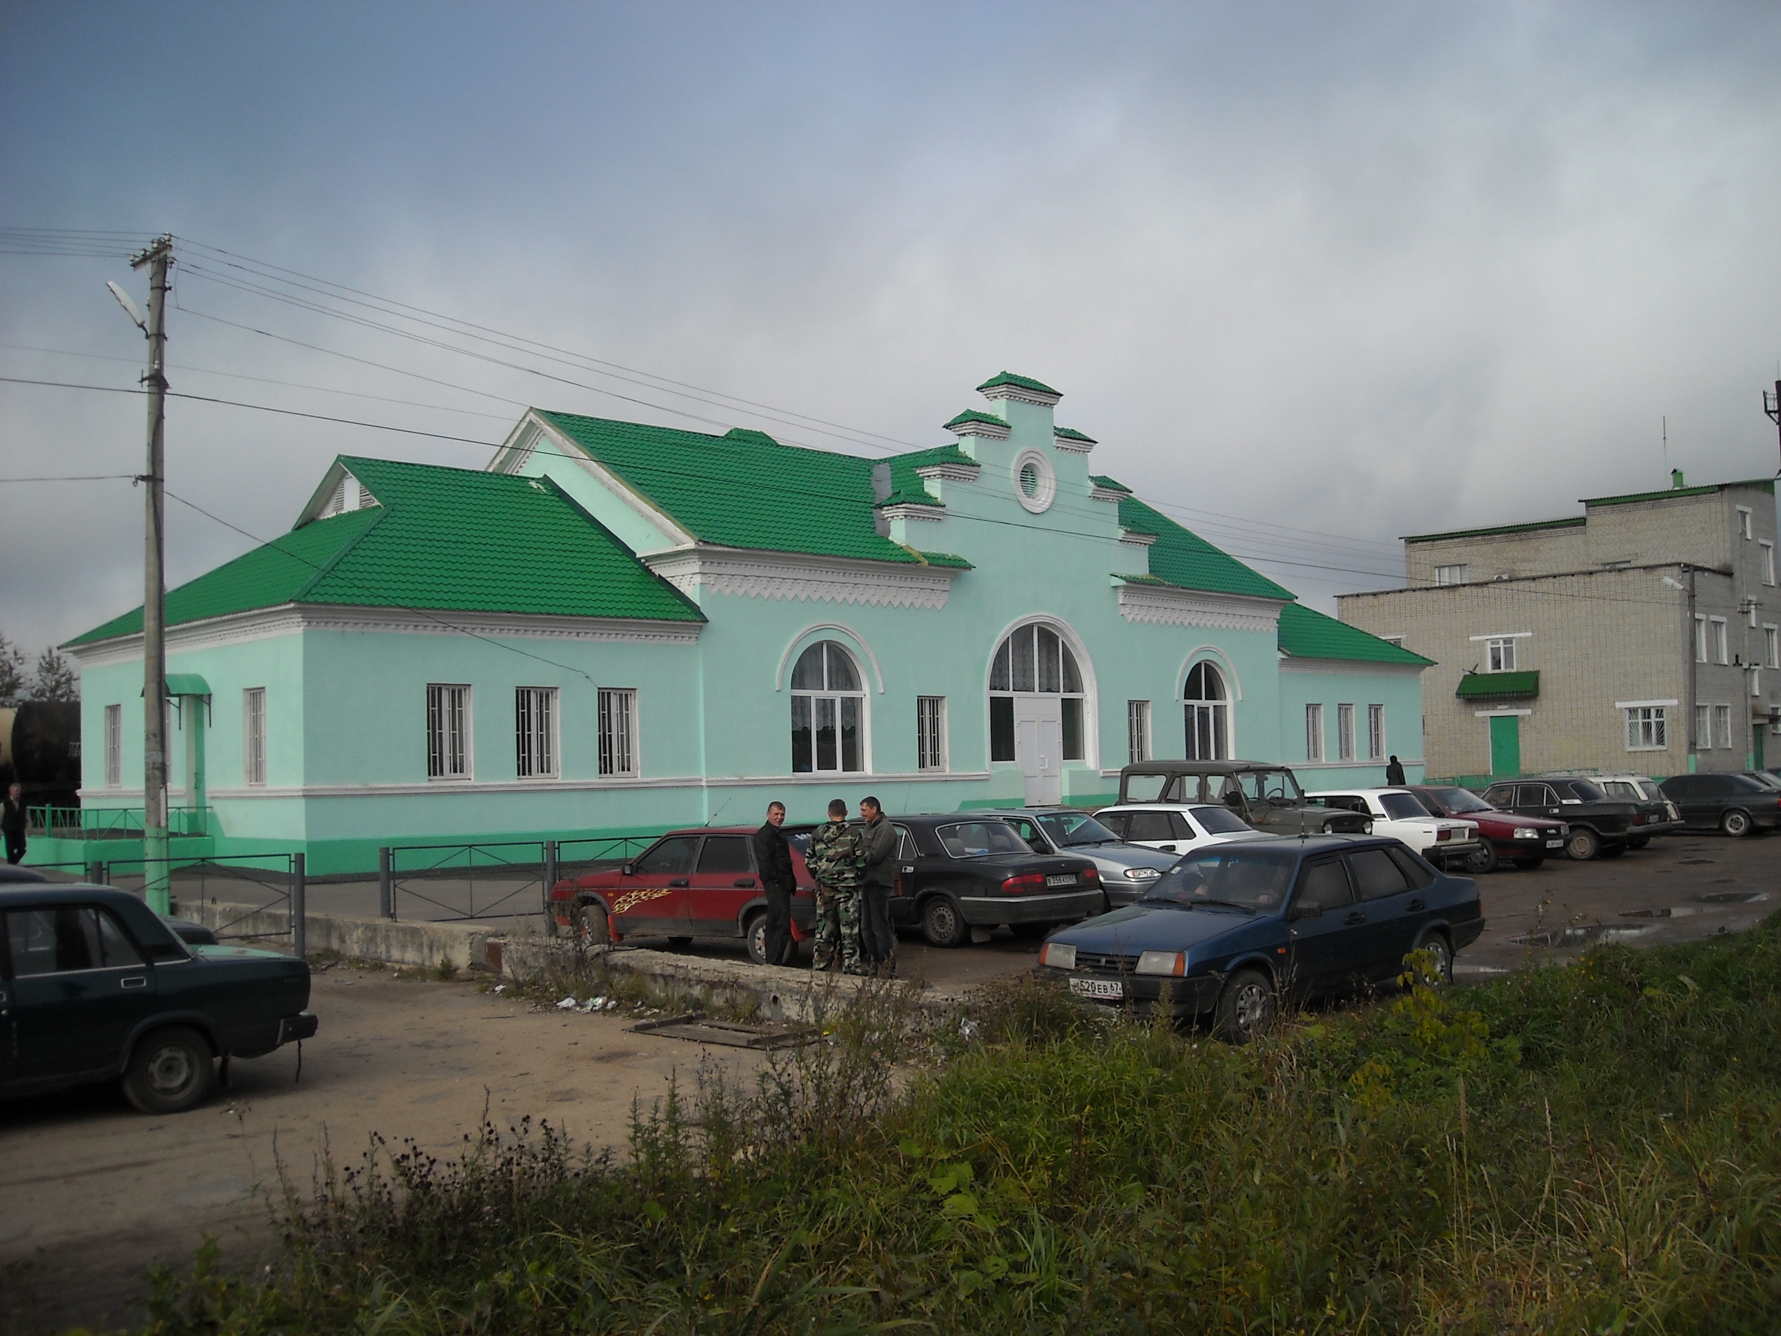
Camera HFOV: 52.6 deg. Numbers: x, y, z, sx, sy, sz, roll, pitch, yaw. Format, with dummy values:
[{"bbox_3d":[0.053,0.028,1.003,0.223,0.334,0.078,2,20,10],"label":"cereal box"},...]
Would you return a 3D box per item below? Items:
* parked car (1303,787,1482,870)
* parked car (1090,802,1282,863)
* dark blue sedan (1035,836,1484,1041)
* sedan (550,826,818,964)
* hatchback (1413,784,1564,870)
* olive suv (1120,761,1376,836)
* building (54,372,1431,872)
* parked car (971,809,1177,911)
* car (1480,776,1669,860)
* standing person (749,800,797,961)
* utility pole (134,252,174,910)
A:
[{"bbox_3d":[7.570,2.730,29.750,4.130,1.440,1.620,-5,-5,43],"label":"parked car"},{"bbox_3d":[3.730,2.700,26.800,4.200,1.400,1.650,-4,-5,41],"label":"parked car"},{"bbox_3d":[3.114,2.082,14.773,4.200,1.400,1.650,0,-3,-41],"label":"dark blue sedan"},{"bbox_3d":[-1.840,2.370,19.500,4.010,1.400,1.650,-4,-4,35],"label":"sedan"},{"bbox_3d":[9.280,2.760,31.200,1.800,1.420,4.700,2,-5,-41],"label":"hatchback"},{"bbox_3d":[5.620,2.470,28.700,1.850,2.000,4.000,2,-5,-42],"label":"olive suv"},{"bbox_3d":[-0.465,-1.334,51.488,40.700,12.100,13.000,2,-5,-43],"label":"building"},{"bbox_3d":[2.090,2.520,23.500,4.150,1.400,1.650,-5,-5,43],"label":"parked car"},{"bbox_3d":[12.140,2.840,34.300,4.780,1.480,1.820,-4,-5,40],"label":"car"},{"bbox_3d":[-1.105,2.131,17.236,0.310,1.700,0.460,-3,-4,30],"label":"standing person"},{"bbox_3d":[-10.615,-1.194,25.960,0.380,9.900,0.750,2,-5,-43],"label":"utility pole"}]

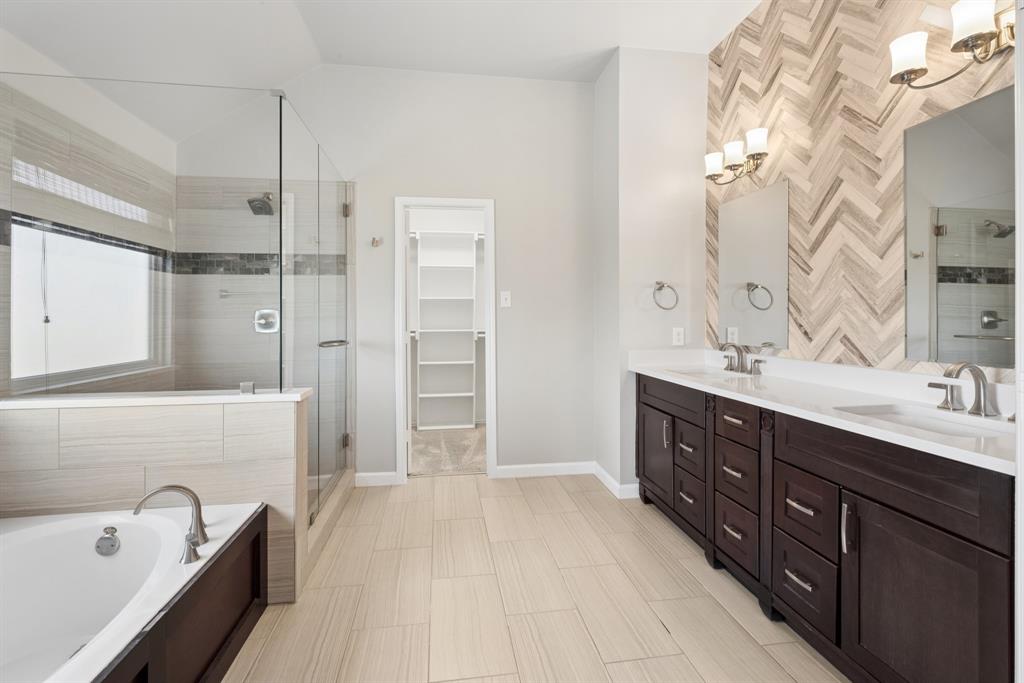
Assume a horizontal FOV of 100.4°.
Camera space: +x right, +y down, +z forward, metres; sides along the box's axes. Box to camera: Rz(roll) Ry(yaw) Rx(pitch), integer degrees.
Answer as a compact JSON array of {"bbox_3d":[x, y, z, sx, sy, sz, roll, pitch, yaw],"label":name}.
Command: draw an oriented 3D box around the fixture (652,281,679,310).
[{"bbox_3d":[1.040,-0.309,2.898,0.175,0.190,0.070,0,3,-9],"label":"fixture"}]

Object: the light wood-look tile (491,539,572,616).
[{"bbox_3d":[0.077,1.121,2.072,0.300,0.010,0.600,0,3,-9],"label":"light wood-look tile"}]

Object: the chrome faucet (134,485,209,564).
[{"bbox_3d":[-1.147,0.595,1.460,0.250,0.210,0.280,-1,3,-18],"label":"chrome faucet"}]

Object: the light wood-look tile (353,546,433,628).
[{"bbox_3d":[-0.524,1.122,1.977,0.300,0.010,0.600,0,3,-9],"label":"light wood-look tile"}]

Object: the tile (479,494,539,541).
[{"bbox_3d":[-0.018,1.095,2.658,0.300,0.010,0.600,0,3,-9],"label":"tile"}]

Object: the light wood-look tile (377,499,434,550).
[{"bbox_3d":[-0.627,1.096,2.563,0.300,0.010,0.600,0,3,-9],"label":"light wood-look tile"}]

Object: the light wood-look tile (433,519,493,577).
[{"bbox_3d":[-0.274,1.109,2.317,0.300,0.010,0.600,0,3,-9],"label":"light wood-look tile"}]

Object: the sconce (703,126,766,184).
[{"bbox_3d":[1.349,-1.058,2.494,0.210,0.220,0.490,0,3,-9],"label":"sconce"}]

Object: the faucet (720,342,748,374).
[{"bbox_3d":[1.317,0.097,2.520,0.175,0.172,0.075,0,3,-9],"label":"faucet"}]

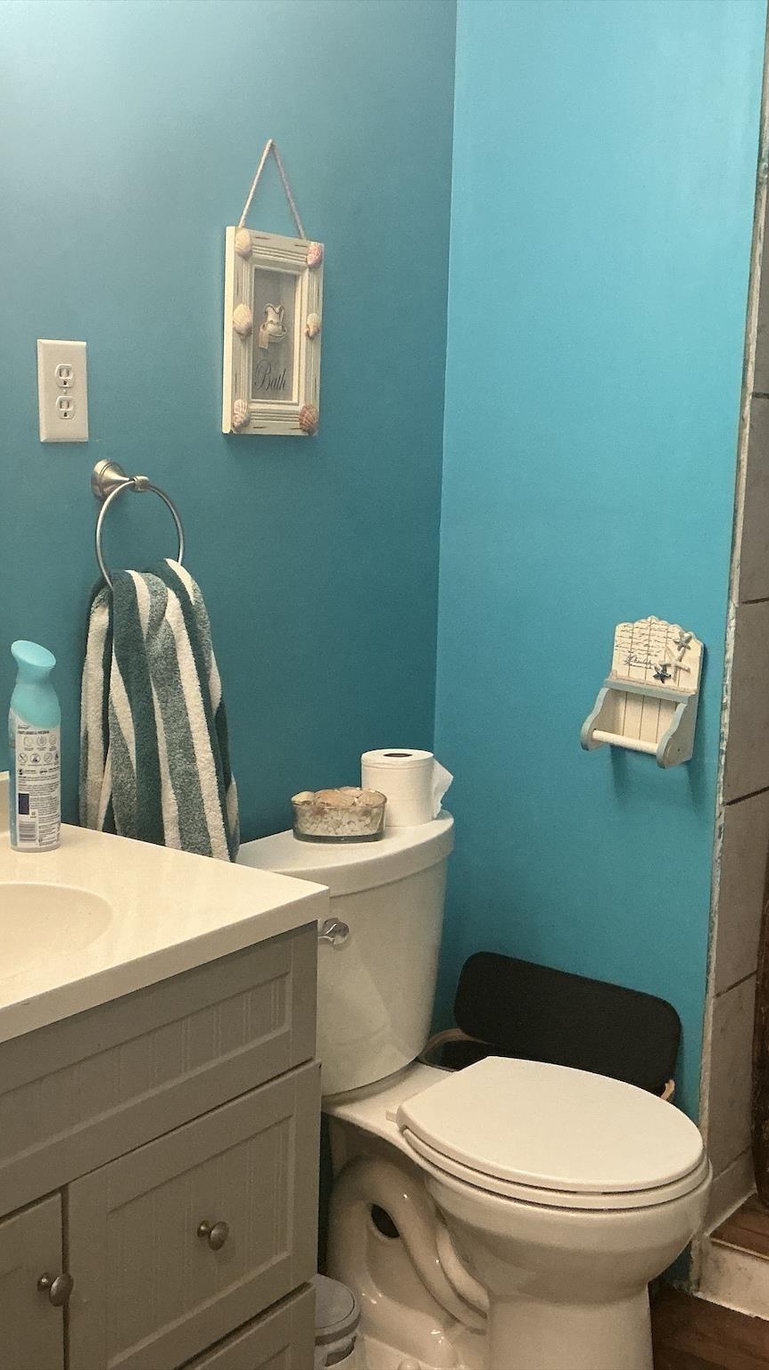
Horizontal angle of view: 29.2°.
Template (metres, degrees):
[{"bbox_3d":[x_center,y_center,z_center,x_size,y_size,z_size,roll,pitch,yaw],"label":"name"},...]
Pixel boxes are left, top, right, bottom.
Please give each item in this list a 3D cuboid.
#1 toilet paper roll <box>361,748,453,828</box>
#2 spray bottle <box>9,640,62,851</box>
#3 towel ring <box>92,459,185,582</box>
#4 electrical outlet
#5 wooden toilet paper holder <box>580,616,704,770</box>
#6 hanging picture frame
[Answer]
[{"bbox_3d":[0.026,0.164,2.345,0.124,0.101,0.114,1,9,0],"label":"toilet paper roll"},{"bbox_3d":[-0.407,0.073,1.723,0.059,0.236,0.059,1,9,0],"label":"spray bottle"},{"bbox_3d":[-0.332,-0.197,1.887,0.078,0.176,0.156,8,11,35],"label":"towel ring"},{"bbox_3d":[-0.396,-0.362,1.827,0.007,0.121,0.077,8,11,35],"label":"electrical outlet"},{"bbox_3d":[0.399,0.003,2.298,0.152,0.212,0.108,12,14,34],"label":"wooden toilet paper holder"},{"bbox_3d":[-0.157,-0.564,2.111,0.025,0.408,0.192,8,11,35],"label":"hanging picture frame"}]

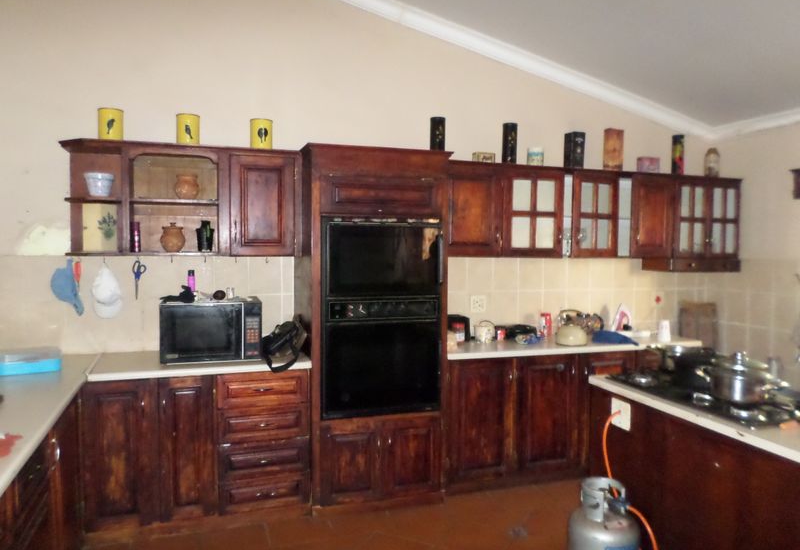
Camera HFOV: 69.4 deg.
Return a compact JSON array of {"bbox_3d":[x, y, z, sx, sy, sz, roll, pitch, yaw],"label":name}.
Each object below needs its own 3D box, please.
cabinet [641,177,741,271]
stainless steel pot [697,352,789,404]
[{"bbox_3d":[2.245,-0.378,4.452,0.665,0.696,0.304,0,4,-19],"label":"cabinet"},{"bbox_3d":[1.387,0.415,2.365,0.320,0.197,0.205,4,5,43],"label":"stainless steel pot"}]

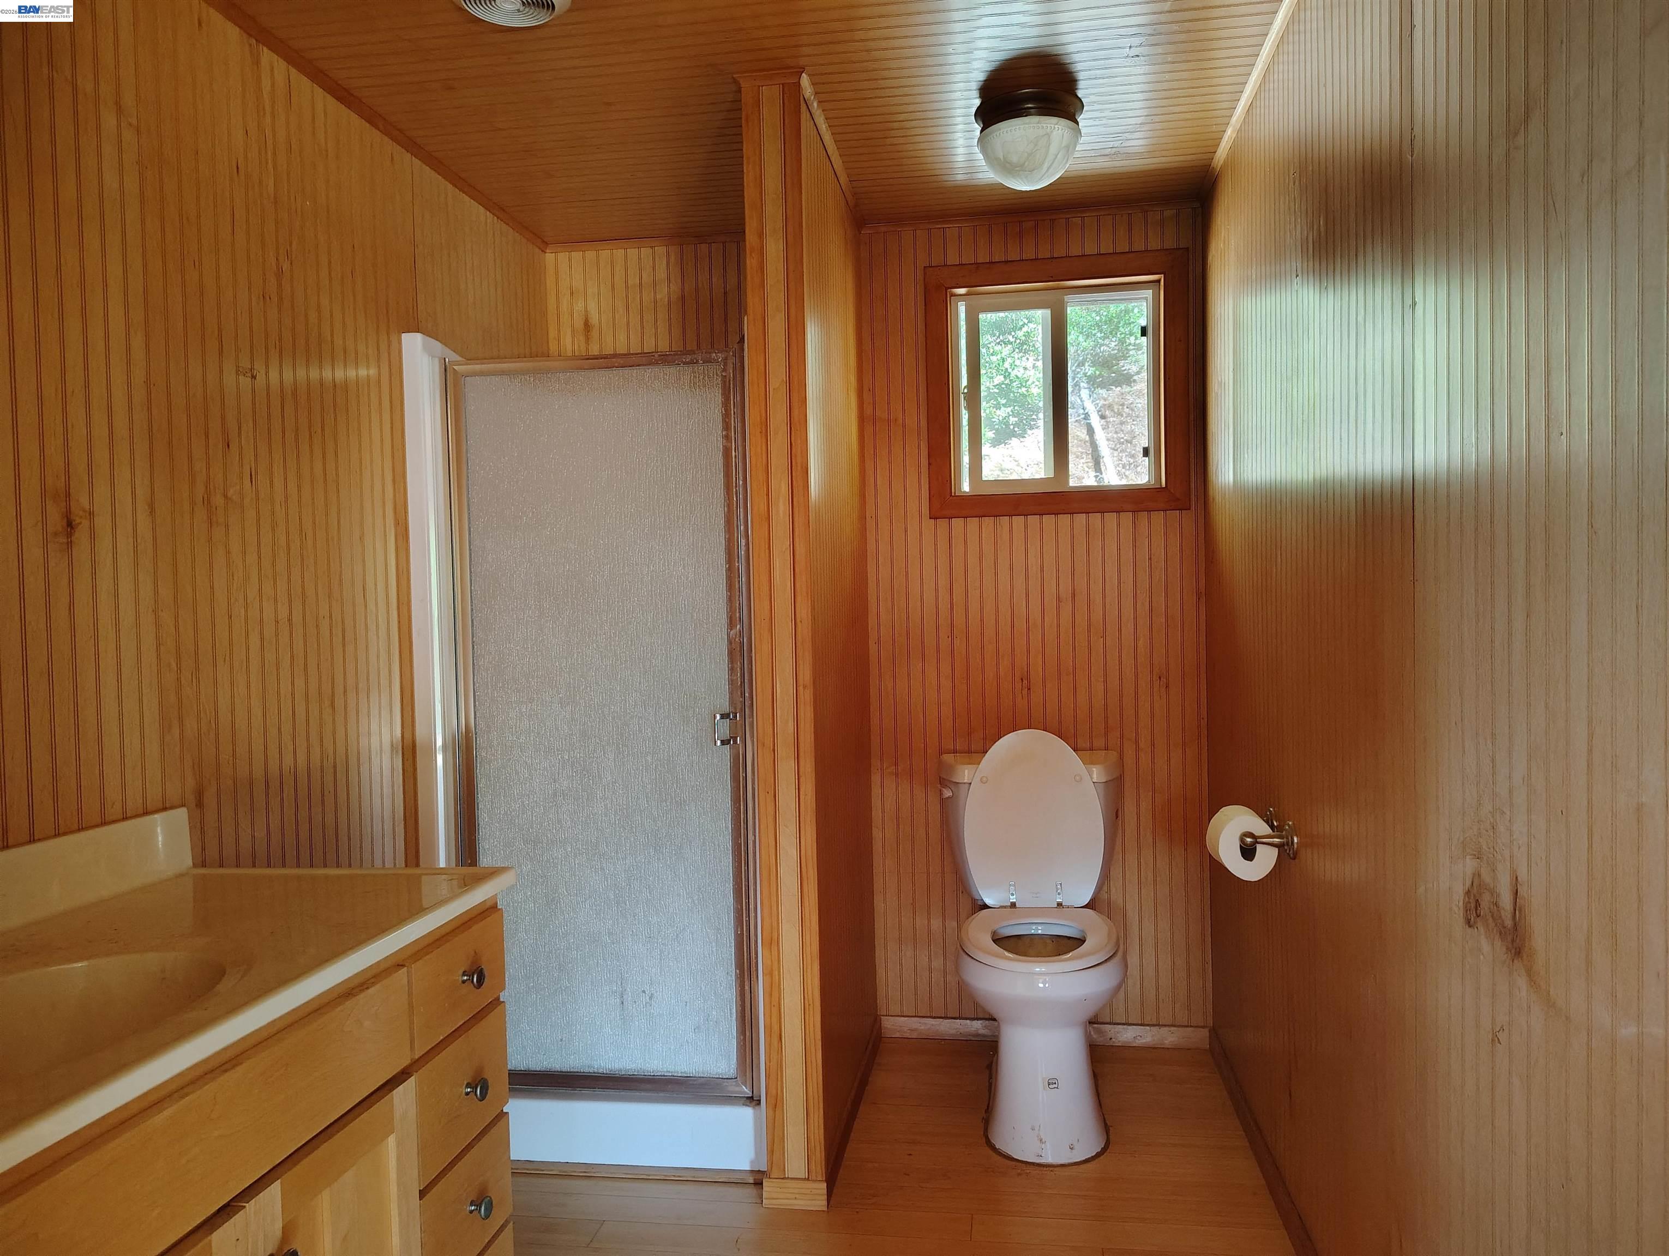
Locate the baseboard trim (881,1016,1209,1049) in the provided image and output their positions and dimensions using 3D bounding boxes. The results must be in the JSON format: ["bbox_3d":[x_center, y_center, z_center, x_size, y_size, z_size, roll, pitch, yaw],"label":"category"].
[{"bbox_3d":[0.572,1.115,3.195,0.886,0.059,0.017,-1,1,9],"label":"baseboard trim"}]

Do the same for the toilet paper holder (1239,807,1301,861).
[{"bbox_3d":[0.817,0.396,2.235,0.101,0.071,0.220,-1,1,9],"label":"toilet paper holder"}]

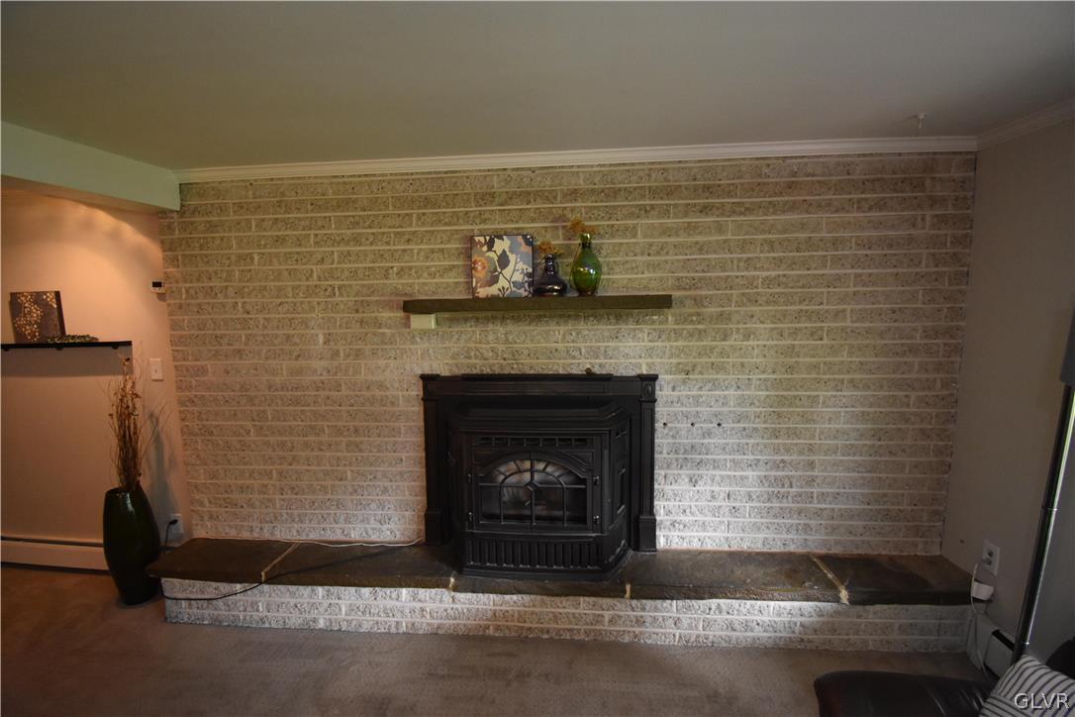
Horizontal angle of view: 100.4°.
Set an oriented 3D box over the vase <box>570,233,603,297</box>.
[{"bbox_3d":[0.222,-0.414,2.005,0.135,0.275,0.135,0,7,5],"label":"vase"}]

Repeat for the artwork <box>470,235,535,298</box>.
[{"bbox_3d":[-0.161,-0.422,2.070,0.285,0.288,0.040,0,7,5],"label":"artwork"}]

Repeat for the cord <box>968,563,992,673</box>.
[{"bbox_3d":[1.858,1.062,1.870,0.075,0.425,0.123,0,7,5],"label":"cord"}]

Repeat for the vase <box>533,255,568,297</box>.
[{"bbox_3d":[0.059,-0.372,2.023,0.157,0.192,0.157,0,7,5],"label":"vase"}]

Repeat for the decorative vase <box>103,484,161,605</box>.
[{"bbox_3d":[-2.138,0.981,2.368,0.219,0.615,0.219,0,7,5],"label":"decorative vase"}]

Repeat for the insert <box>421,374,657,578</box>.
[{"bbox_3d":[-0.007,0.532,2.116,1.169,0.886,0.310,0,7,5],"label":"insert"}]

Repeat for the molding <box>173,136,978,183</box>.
[{"bbox_3d":[0.067,-0.900,2.036,3.665,0.045,0.045,0,7,5],"label":"molding"}]

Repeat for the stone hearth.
[{"bbox_3d":[0.026,1.126,2.154,3.795,0.304,0.297,0,7,5],"label":"stone hearth"}]

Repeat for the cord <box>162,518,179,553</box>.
[{"bbox_3d":[-2.087,1.008,2.550,0.097,0.211,0.048,0,7,5],"label":"cord"}]

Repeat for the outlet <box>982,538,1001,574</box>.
[{"bbox_3d":[1.900,0.837,1.885,0.013,0.118,0.071,0,7,5],"label":"outlet"}]

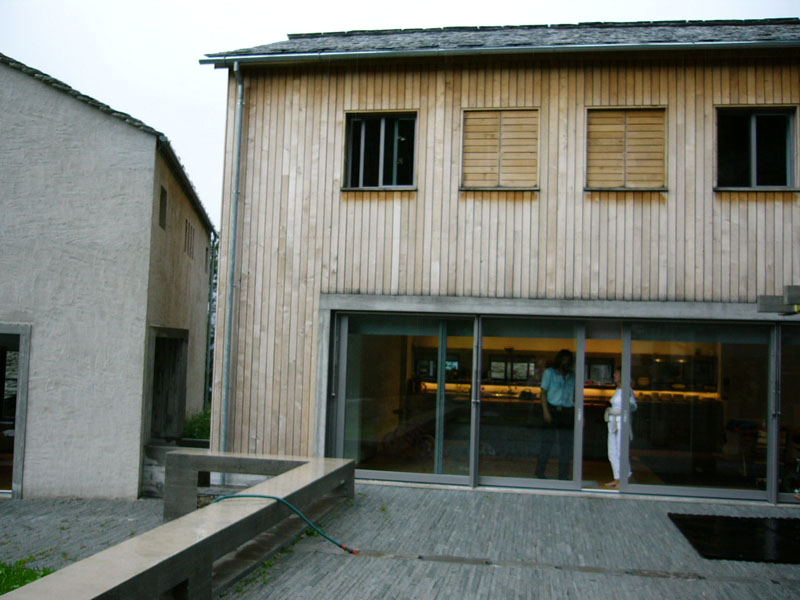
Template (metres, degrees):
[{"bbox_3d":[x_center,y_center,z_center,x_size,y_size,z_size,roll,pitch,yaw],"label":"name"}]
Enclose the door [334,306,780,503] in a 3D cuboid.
[{"bbox_3d":[1.937,1.358,10.693,5.853,2.262,0.150,1,-4,8],"label":"door"}]

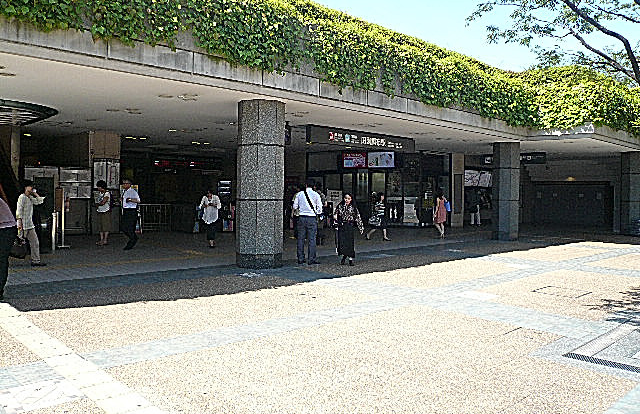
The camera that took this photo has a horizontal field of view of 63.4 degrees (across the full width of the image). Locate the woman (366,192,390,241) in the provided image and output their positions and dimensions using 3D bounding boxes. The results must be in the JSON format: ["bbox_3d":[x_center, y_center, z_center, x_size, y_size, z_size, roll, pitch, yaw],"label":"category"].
[{"bbox_3d":[1.898,0.318,16.800,0.720,1.580,0.450,1,2,6],"label":"woman"}]

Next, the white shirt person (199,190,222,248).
[{"bbox_3d":[-2.990,0.332,14.200,0.550,1.570,0.380,1,2,0],"label":"white shirt person"}]

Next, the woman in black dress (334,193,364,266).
[{"bbox_3d":[0.617,0.464,10.630,0.600,1.480,0.420,1,2,6],"label":"woman in black dress"}]

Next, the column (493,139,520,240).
[{"bbox_3d":[6.484,-0.532,18.000,0.920,3.360,0.920,0,2,-21],"label":"column"}]

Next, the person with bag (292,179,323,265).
[{"bbox_3d":[-0.259,0.351,11.000,0.600,1.740,0.420,1,2,6],"label":"person with bag"}]

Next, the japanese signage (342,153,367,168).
[{"bbox_3d":[1.482,-1.958,21.800,1.050,0.620,0.120,1,2,6],"label":"japanese signage"}]

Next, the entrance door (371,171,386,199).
[{"bbox_3d":[2.529,-0.286,22.200,0.700,2.400,0.100,1,2,2],"label":"entrance door"}]

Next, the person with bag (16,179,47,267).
[{"bbox_3d":[-5.553,0.309,9.928,0.600,1.670,0.520,1,2,24],"label":"person with bag"}]

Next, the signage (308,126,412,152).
[{"bbox_3d":[1.304,-1.884,14.793,4.450,0.450,0.200,-1,2,-43],"label":"signage"}]

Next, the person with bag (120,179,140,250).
[{"bbox_3d":[-4.686,0.199,12.777,0.500,1.730,0.500,0,2,-30],"label":"person with bag"}]

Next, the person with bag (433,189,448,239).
[{"bbox_3d":[4.003,0.257,17.128,0.500,1.620,0.420,2,2,27],"label":"person with bag"}]

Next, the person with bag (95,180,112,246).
[{"bbox_3d":[-5.680,0.166,13.600,0.420,1.690,0.480,0,2,-14],"label":"person with bag"}]

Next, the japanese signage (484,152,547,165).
[{"bbox_3d":[8.072,-1.973,21.539,0.200,0.440,2.780,-1,2,-43],"label":"japanese signage"}]

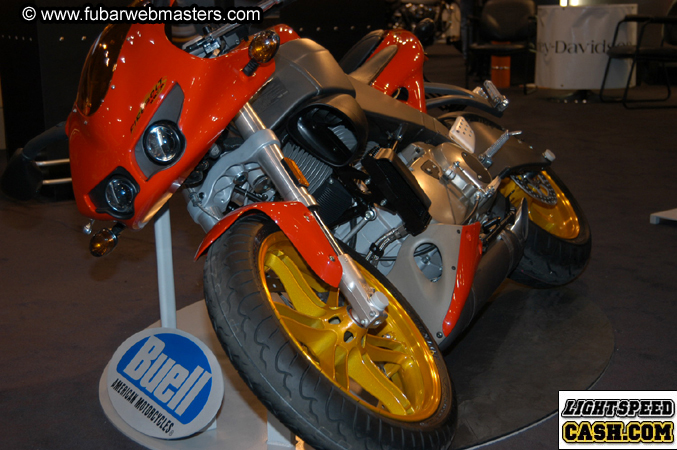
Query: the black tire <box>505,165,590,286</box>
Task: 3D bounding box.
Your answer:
[{"bbox_3d":[0.497,-0.080,3.386,0.630,0.180,0.630,46,26,7],"label":"black tire"}]

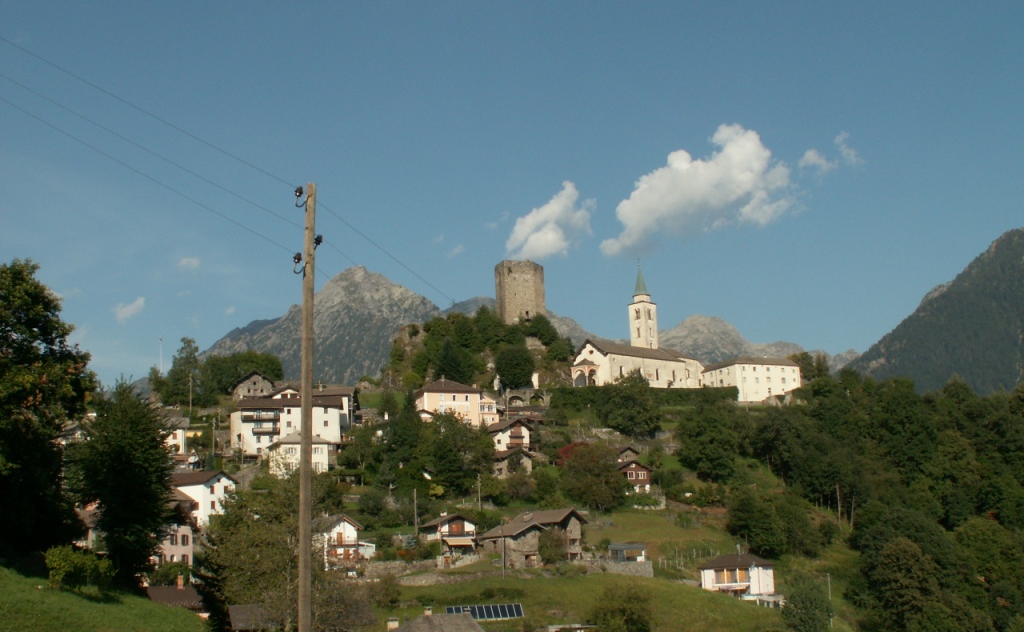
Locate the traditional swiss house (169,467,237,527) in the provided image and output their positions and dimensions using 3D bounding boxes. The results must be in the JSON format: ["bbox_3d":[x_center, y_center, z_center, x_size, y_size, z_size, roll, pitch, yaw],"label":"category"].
[{"bbox_3d":[-52.042,30.496,215.726,10.300,9.300,8.200,-8,-11,31],"label":"traditional swiss house"}]

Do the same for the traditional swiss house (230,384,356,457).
[{"bbox_3d":[-47.308,22.593,281.000,24.500,14.400,13.000,1,-11,-21],"label":"traditional swiss house"}]

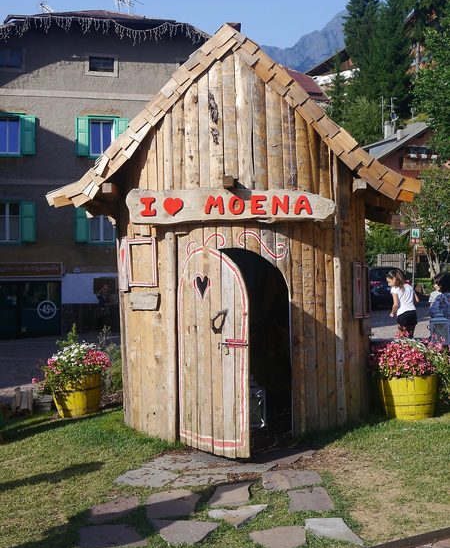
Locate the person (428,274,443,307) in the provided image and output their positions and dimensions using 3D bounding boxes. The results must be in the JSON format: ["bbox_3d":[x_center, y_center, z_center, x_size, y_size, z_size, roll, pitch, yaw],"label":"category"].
[{"bbox_3d":[2.722,0.704,11.000,0.420,1.400,0.280,0,0,-25],"label":"person"}]

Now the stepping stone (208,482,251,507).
[{"bbox_3d":[0.066,1.500,5.860,0.245,0.040,0.574,0,0,9],"label":"stepping stone"}]

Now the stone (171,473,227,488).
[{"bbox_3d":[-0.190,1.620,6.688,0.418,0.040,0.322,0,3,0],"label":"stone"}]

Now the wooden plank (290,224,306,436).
[{"bbox_3d":[0.629,0.491,7.463,0.115,1.825,0.050,0,0,-20],"label":"wooden plank"}]

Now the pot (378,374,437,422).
[{"bbox_3d":[1.798,1.207,8.471,0.570,0.420,0.570,0,0,0],"label":"pot"}]

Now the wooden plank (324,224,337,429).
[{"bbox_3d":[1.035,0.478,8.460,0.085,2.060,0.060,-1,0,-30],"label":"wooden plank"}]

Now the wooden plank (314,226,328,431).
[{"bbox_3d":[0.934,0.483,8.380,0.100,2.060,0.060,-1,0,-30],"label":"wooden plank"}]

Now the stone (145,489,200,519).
[{"bbox_3d":[-0.346,1.553,5.773,0.362,0.045,0.627,0,3,3],"label":"stone"}]

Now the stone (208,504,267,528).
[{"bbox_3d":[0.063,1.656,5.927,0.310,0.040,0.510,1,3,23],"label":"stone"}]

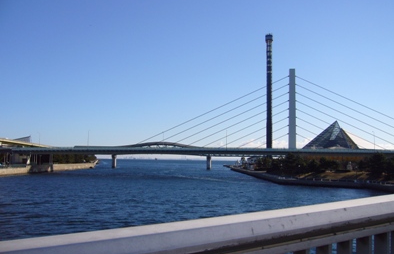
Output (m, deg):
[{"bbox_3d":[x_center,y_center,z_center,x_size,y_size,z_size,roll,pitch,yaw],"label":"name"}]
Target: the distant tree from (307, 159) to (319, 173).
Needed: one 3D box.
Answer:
[{"bbox_3d":[34.798,11.906,120.177,3.610,4.200,3.610,-1,-5,16],"label":"distant tree"}]

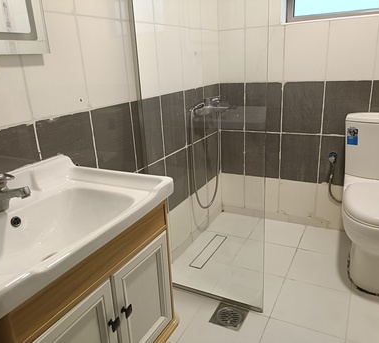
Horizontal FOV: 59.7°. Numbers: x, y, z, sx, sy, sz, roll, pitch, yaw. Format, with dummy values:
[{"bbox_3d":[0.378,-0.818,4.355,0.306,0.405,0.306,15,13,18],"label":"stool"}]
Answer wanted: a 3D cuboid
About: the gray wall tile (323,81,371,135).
[{"bbox_3d":[0.948,-0.376,1.996,0.254,0.331,0.010,7,21,28],"label":"gray wall tile"}]

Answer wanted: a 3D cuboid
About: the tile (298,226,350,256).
[{"bbox_3d":[0.898,0.458,2.131,0.323,0.010,0.316,7,21,28],"label":"tile"}]

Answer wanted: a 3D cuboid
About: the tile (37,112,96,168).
[{"bbox_3d":[-0.440,-0.041,1.237,0.012,0.326,0.247,7,21,28],"label":"tile"}]

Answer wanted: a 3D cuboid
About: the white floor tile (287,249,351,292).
[{"bbox_3d":[0.748,0.554,1.867,0.323,0.010,0.322,7,21,28],"label":"white floor tile"}]

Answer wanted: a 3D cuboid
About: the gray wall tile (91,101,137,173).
[{"bbox_3d":[-0.323,-0.116,1.442,0.012,0.326,0.247,7,21,28],"label":"gray wall tile"}]

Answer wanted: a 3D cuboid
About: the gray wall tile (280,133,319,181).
[{"bbox_3d":[0.745,-0.091,2.232,0.247,0.324,0.012,7,21,28],"label":"gray wall tile"}]

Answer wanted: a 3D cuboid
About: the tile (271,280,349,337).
[{"bbox_3d":[0.596,0.651,1.600,0.323,0.010,0.322,7,21,28],"label":"tile"}]

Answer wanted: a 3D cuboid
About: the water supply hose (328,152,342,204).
[{"bbox_3d":[0.937,0.041,2.092,0.093,0.336,0.091,7,21,28],"label":"water supply hose"}]

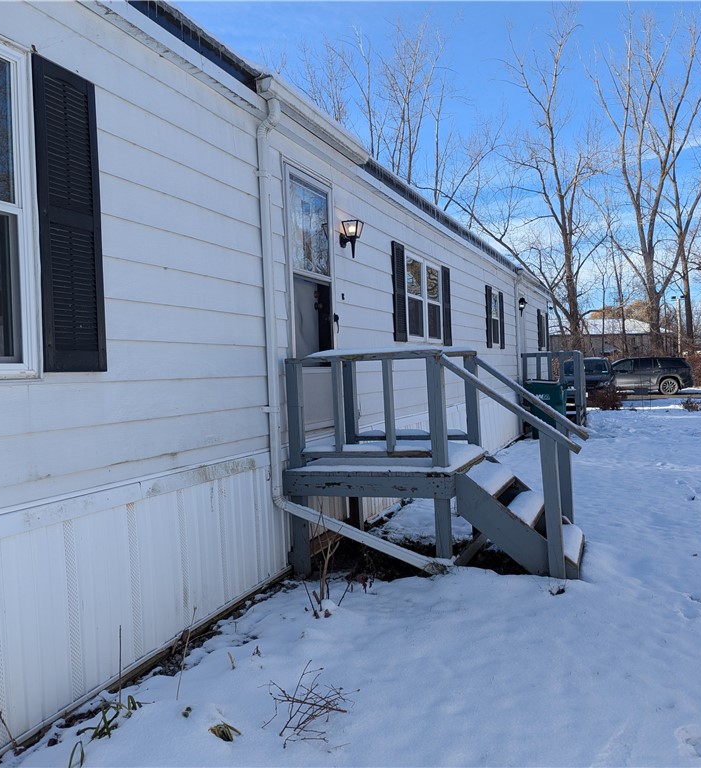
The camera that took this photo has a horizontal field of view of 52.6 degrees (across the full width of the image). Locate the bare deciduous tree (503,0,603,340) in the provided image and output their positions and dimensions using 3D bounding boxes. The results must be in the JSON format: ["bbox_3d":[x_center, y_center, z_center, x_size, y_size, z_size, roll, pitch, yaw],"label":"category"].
[{"bbox_3d":[12.203,-10.738,40.999,5.800,22.689,5.800,-2,0,22],"label":"bare deciduous tree"}]

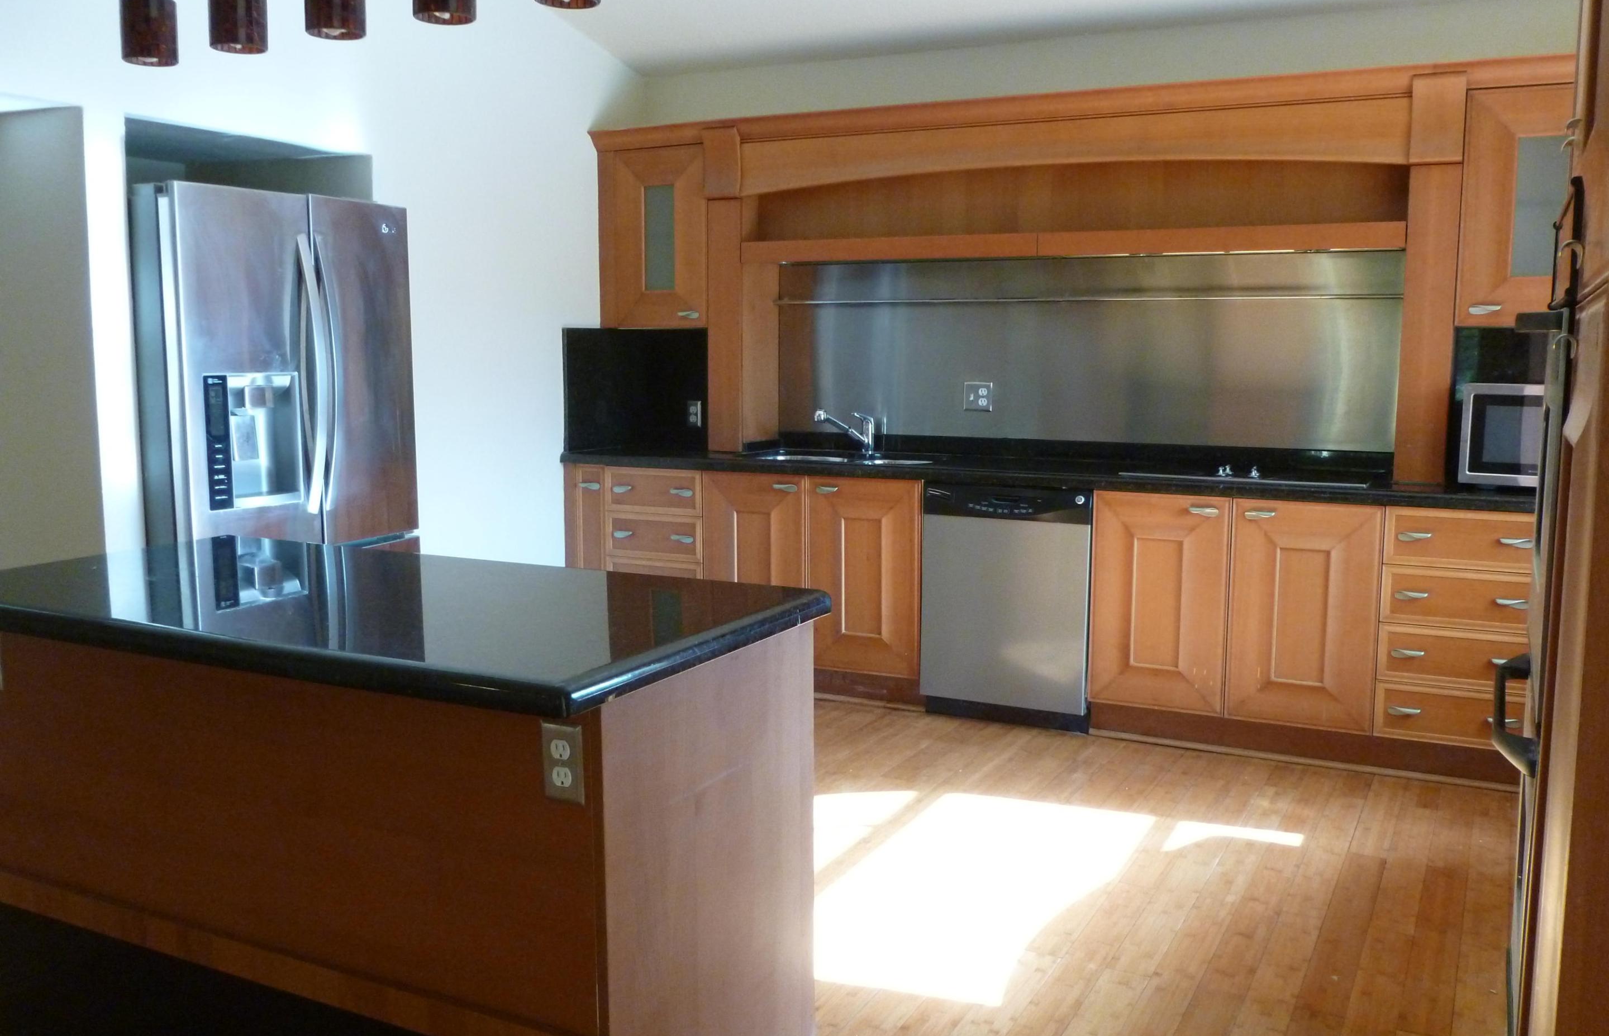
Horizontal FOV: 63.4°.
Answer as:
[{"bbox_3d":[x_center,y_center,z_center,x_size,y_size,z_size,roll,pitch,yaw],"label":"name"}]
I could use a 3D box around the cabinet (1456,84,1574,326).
[{"bbox_3d":[2.315,-0.971,4.114,0.430,0.721,0.338,4,9,25],"label":"cabinet"}]

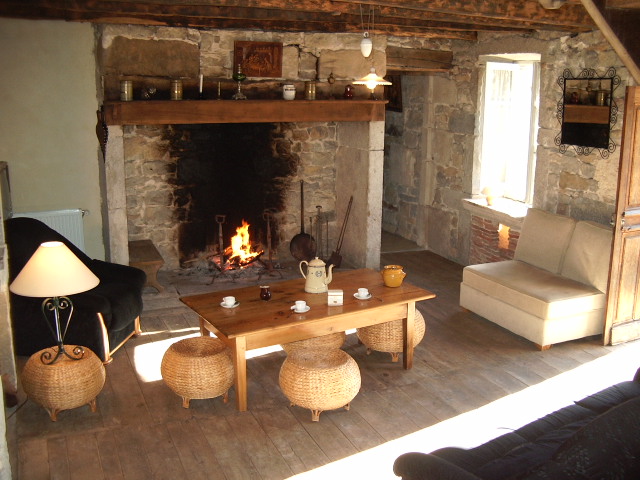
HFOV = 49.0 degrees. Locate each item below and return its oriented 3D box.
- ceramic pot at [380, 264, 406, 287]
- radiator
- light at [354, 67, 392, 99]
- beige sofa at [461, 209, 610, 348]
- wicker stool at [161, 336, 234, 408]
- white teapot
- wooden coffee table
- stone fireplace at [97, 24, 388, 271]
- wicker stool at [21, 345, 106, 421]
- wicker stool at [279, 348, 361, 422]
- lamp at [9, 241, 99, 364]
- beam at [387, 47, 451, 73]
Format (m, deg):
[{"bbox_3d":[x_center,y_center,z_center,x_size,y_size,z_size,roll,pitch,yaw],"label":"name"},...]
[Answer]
[{"bbox_3d":[0.537,0.262,5.171,0.185,0.146,0.151,-1,13,-6],"label":"ceramic pot"},{"bbox_3d":[-2.594,0.022,6.791,0.642,0.616,0.091,-5,14,-21],"label":"radiator"},{"bbox_3d":[0.368,-1.115,4.951,0.278,0.203,0.278,0,13,0],"label":"light"},{"bbox_3d":[1.878,0.283,5.953,0.853,0.881,1.061,-6,14,-24],"label":"beige sofa"},{"bbox_3d":[-0.774,0.857,4.560,0.505,0.350,0.505,0,13,0],"label":"wicker stool"},{"bbox_3d":[-0.017,0.238,5.054,0.257,0.238,0.170,-2,13,-10],"label":"white teapot"},{"bbox_3d":[-0.079,0.672,4.932,1.566,0.554,0.852,-7,15,-30],"label":"wooden coffee table"},{"bbox_3d":[-0.732,-0.816,7.072,2.740,2.493,0.629,-5,14,-21],"label":"stone fireplace"},{"bbox_3d":[-1.595,0.888,4.399,0.505,0.350,0.505,0,13,0],"label":"wicker stool"},{"bbox_3d":[0.003,0.897,4.405,0.505,0.350,0.505,0,13,0],"label":"wicker stool"},{"bbox_3d":[-1.598,0.378,4.284,0.524,0.714,0.524,0,13,0],"label":"lamp"},{"bbox_3d":[1.026,-1.969,7.718,0.883,0.233,0.223,-5,14,-21],"label":"beam"}]

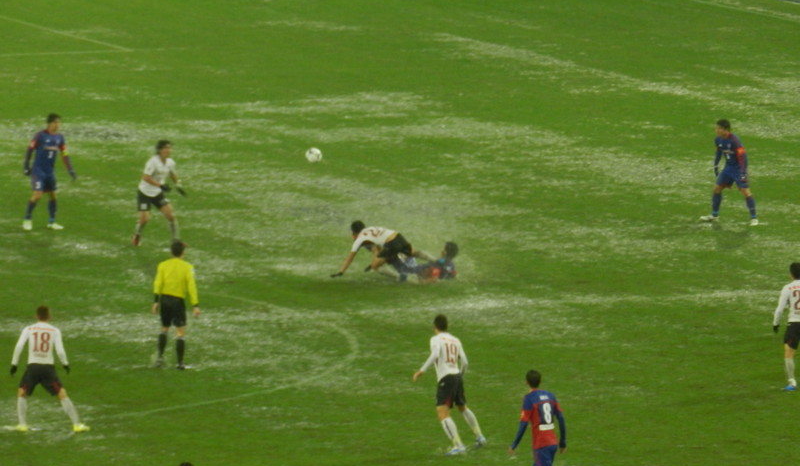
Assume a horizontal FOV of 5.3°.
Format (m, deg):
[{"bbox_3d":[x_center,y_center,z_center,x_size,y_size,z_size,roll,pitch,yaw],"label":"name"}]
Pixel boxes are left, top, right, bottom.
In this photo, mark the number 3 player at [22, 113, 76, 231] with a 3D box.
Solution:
[{"bbox_3d":[-5.199,-0.911,127.666,0.640,1.730,0.450,-3,7,-23],"label":"number 3 player"}]

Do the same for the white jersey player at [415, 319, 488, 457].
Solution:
[{"bbox_3d":[0.619,1.821,104.864,0.680,1.680,0.600,-5,8,-35],"label":"white jersey player"}]

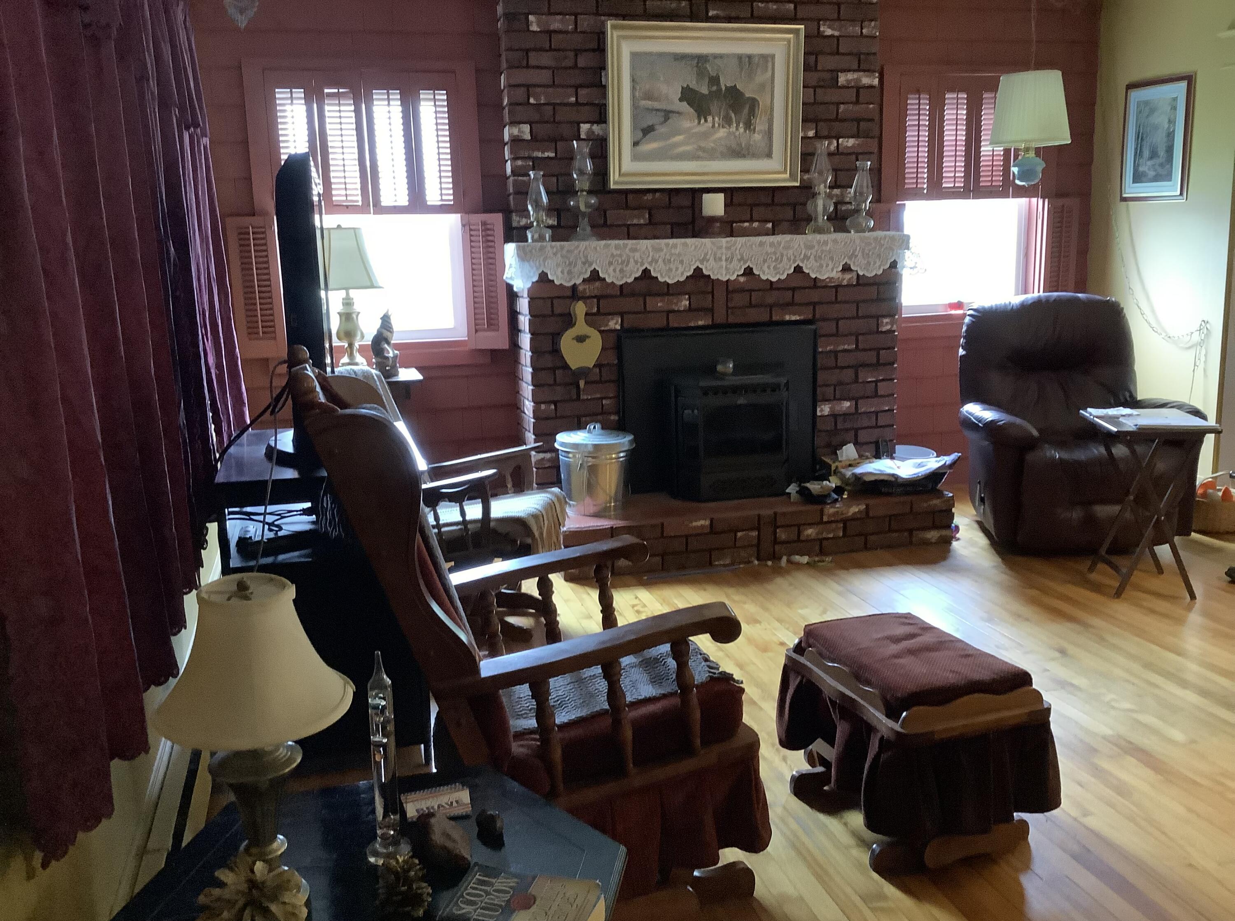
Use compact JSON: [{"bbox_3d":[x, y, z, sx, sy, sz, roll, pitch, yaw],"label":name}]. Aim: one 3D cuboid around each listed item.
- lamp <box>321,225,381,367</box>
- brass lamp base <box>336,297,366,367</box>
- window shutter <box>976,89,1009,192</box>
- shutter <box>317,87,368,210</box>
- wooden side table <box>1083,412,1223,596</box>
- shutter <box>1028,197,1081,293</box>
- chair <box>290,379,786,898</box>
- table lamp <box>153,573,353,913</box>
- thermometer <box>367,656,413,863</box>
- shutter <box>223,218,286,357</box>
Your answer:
[{"bbox_3d":[-1.221,-0.725,4.953,0.315,0.644,0.300,-4,11,-12],"label":"lamp"},{"bbox_3d":[-1.146,-0.533,4.733,0.140,0.337,0.140,-5,12,-15],"label":"brass lamp base"},{"bbox_3d":[1.958,-1.679,5.784,0.200,0.575,0.030,-4,11,-12],"label":"window shutter"},{"bbox_3d":[-1.170,-1.343,4.732,0.180,0.546,0.030,-5,12,-15],"label":"shutter"},{"bbox_3d":[1.994,0.165,4.181,0.368,0.646,0.445,-1,12,4],"label":"wooden side table"},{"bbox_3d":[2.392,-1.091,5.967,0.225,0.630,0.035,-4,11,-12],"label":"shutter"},{"bbox_3d":[-0.201,0.333,2.448,0.910,1.145,0.660,-5,12,-16],"label":"chair"},{"bbox_3d":[-0.437,0.335,1.333,0.232,0.405,0.232,-4,11,-12],"label":"table lamp"},{"bbox_3d":[-0.302,0.379,1.425,0.059,0.278,0.059,-4,11,-12],"label":"thermometer"},{"bbox_3d":[-1.543,-0.742,4.737,0.195,0.597,0.045,-5,12,-15],"label":"shutter"}]

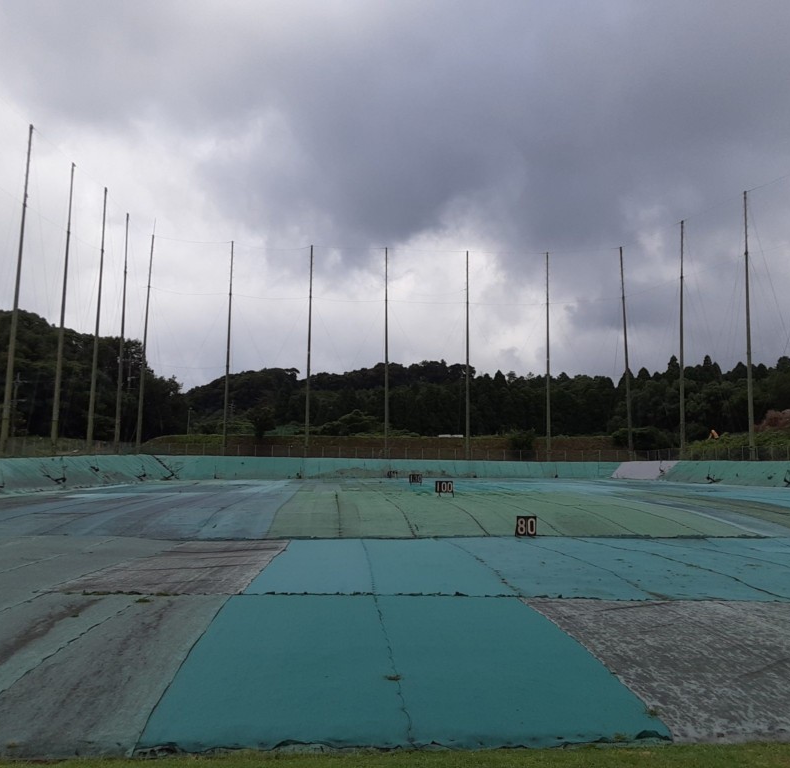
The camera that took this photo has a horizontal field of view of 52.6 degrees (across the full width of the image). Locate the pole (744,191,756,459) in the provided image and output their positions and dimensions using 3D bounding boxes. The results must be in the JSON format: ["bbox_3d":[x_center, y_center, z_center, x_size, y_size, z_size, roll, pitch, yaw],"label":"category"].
[{"bbox_3d":[34.912,-5.993,78.952,0.480,26.800,0.480,-1,-6,24],"label":"pole"}]

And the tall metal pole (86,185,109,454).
[{"bbox_3d":[-29.645,-6.500,79.732,0.480,26.980,0.480,4,-6,-21],"label":"tall metal pole"}]

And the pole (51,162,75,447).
[{"bbox_3d":[-29.413,-6.875,70.829,0.480,26.250,0.480,4,-6,-23],"label":"pole"}]

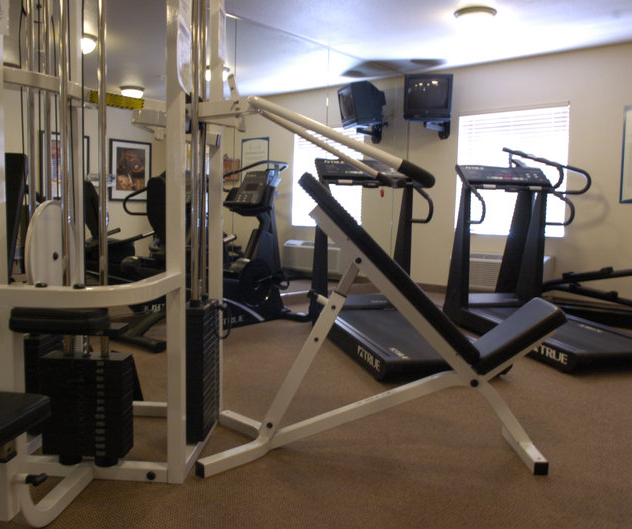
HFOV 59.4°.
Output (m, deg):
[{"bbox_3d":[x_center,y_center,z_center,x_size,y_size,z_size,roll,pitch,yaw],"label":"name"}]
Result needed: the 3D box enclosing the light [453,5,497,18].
[{"bbox_3d":[1.297,-1.975,4.501,0.350,0.130,0.350,6,7,40],"label":"light"}]

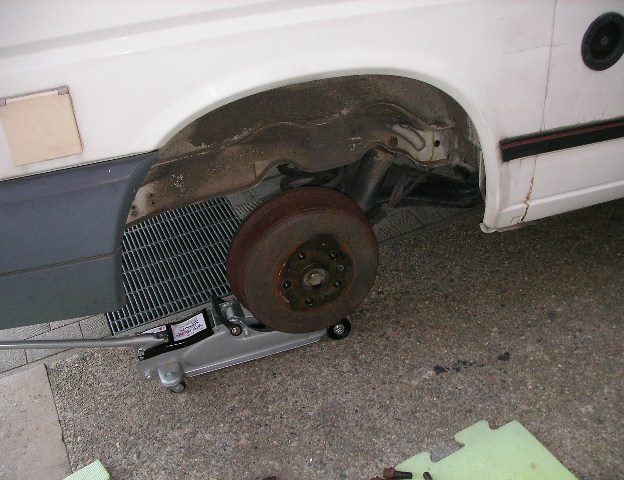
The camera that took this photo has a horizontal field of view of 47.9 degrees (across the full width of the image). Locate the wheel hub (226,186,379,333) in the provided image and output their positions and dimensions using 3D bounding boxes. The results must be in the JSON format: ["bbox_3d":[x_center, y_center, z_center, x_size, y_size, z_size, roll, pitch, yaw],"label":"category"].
[{"bbox_3d":[-0.006,0.057,1.405,0.312,0.312,0.092,-15,32,-14],"label":"wheel hub"}]

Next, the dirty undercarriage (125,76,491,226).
[{"bbox_3d":[-0.017,-0.171,1.397,0.690,0.360,0.360,-15,32,-14],"label":"dirty undercarriage"}]

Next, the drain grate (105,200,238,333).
[{"bbox_3d":[-0.379,0.040,1.914,0.425,0.030,0.440,-18,46,-18],"label":"drain grate"}]

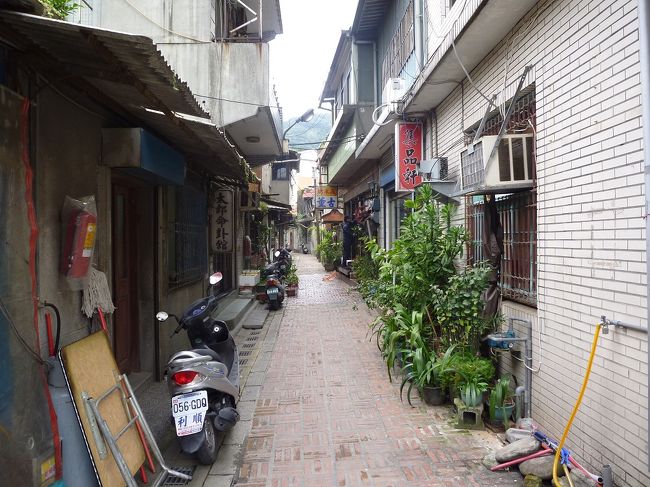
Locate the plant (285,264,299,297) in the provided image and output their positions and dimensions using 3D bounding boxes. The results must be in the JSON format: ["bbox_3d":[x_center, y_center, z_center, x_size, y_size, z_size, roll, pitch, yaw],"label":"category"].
[{"bbox_3d":[-0.935,1.020,12.900,0.400,0.860,0.400,0,0,0],"label":"plant"}]

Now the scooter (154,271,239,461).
[{"bbox_3d":[-0.995,0.950,3.860,0.650,1.150,1.750,-7,0,-9],"label":"scooter"}]

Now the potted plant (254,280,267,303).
[{"bbox_3d":[-1.560,1.180,11.650,0.330,0.530,0.330,0,0,0],"label":"potted plant"}]

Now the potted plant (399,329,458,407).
[{"bbox_3d":[0.985,1.165,4.470,0.540,0.680,0.520,0,0,0],"label":"potted plant"}]

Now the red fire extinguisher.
[{"bbox_3d":[-1.680,0.000,3.220,0.155,0.470,0.165,2,-4,13],"label":"red fire extinguisher"}]

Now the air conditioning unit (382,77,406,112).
[{"bbox_3d":[1.355,-2.866,9.160,0.280,0.480,0.720,0,0,-4],"label":"air conditioning unit"}]

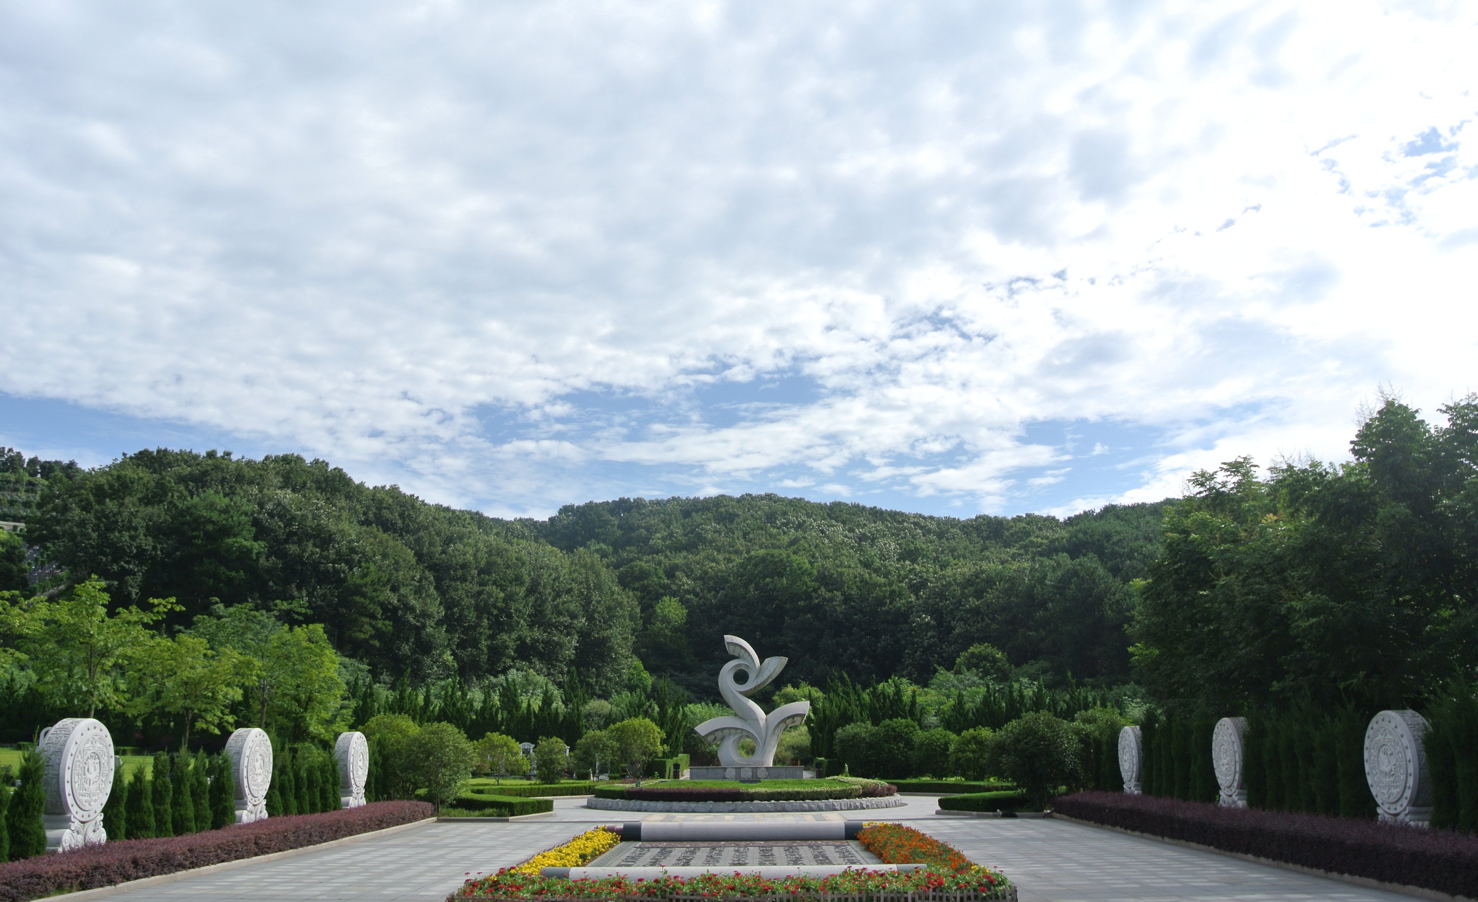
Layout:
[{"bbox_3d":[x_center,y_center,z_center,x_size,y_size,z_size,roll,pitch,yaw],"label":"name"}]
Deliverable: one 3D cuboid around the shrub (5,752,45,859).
[{"bbox_3d":[-9.323,4.687,16.158,0.520,1.750,0.520,0,-14,0],"label":"shrub"}]

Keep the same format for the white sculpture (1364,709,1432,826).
[{"bbox_3d":[9.363,4.700,17.115,0.480,2.110,1.420,0,-14,0],"label":"white sculpture"}]

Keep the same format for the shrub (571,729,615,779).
[{"bbox_3d":[-7.614,15.767,63.885,2.277,2.652,2.227,0,-14,0],"label":"shrub"}]

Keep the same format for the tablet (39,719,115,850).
[{"bbox_3d":[-9.406,4.810,17.312,0.520,2.100,1.420,0,-14,0],"label":"tablet"}]

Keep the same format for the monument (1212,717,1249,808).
[{"bbox_3d":[9.400,6.133,23.344,0.386,2.050,1.445,-1,-14,0],"label":"monument"}]

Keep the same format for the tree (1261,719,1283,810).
[{"bbox_3d":[10.407,6.341,24.175,0.486,2.115,0.486,0,-14,0],"label":"tree"}]

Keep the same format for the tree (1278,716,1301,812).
[{"bbox_3d":[9.307,5.601,20.858,0.420,2.100,0.420,0,-14,0],"label":"tree"}]

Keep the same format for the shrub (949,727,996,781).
[{"bbox_3d":[11.177,14.526,58.956,2.277,2.652,2.227,0,-14,0],"label":"shrub"}]

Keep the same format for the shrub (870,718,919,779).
[{"bbox_3d":[7.301,13.836,57.120,2.352,2.856,2.352,-1,-14,0],"label":"shrub"}]

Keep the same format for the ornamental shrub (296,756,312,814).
[{"bbox_3d":[-9.397,7.373,26.617,0.403,1.546,0.403,-1,-14,0],"label":"ornamental shrub"}]

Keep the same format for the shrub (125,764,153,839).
[{"bbox_3d":[-9.303,5.577,19.183,0.450,1.460,0.450,0,-14,0],"label":"shrub"}]

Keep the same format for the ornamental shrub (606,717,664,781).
[{"bbox_3d":[-4.589,13.205,54.452,2.450,2.860,2.450,0,-14,0],"label":"ornamental shrub"}]

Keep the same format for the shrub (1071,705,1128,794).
[{"bbox_3d":[10.998,9.190,37.464,1.680,2.738,1.680,-1,-14,0],"label":"shrub"}]

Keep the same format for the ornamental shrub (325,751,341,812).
[{"bbox_3d":[-9.378,7.783,28.492,0.420,1.596,0.420,-1,-14,0],"label":"ornamental shrub"}]

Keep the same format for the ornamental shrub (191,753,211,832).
[{"bbox_3d":[-9.448,6.092,21.652,0.437,1.680,0.437,-1,-14,0],"label":"ornamental shrub"}]

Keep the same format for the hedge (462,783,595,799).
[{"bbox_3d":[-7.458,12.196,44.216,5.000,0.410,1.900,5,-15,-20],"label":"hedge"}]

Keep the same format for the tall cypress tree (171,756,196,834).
[{"bbox_3d":[-10.292,6.419,22.827,0.486,1.528,0.486,0,-14,0],"label":"tall cypress tree"}]

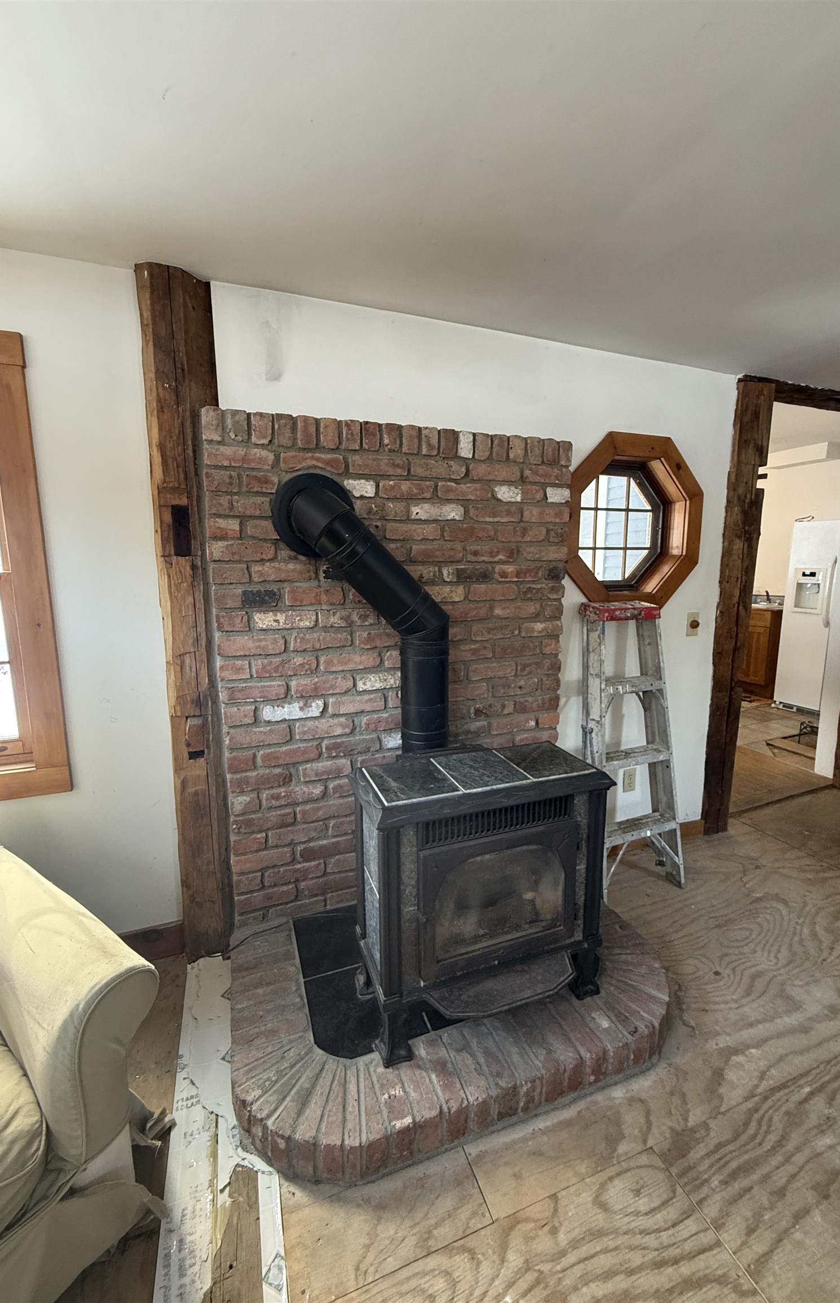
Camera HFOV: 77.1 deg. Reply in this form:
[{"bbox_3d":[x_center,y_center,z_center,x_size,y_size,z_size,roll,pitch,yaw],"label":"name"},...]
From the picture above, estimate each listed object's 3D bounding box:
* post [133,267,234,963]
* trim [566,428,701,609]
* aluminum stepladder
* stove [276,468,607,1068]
[{"bbox_3d":[-0.731,-0.030,1.745,0.200,2.213,0.150,-4,10,-20],"label":"post"},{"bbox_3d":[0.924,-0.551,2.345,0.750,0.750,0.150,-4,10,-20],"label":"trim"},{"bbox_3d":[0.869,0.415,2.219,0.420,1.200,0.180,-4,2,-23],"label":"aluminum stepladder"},{"bbox_3d":[0.044,0.225,1.554,0.815,1.531,0.745,-4,10,-20],"label":"stove"}]

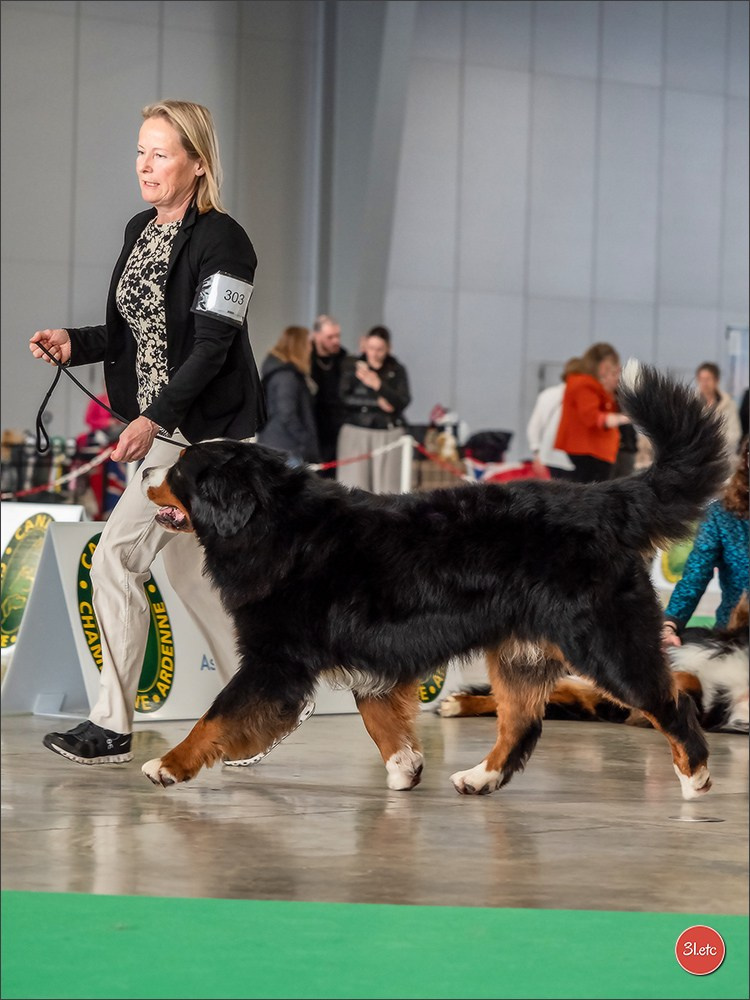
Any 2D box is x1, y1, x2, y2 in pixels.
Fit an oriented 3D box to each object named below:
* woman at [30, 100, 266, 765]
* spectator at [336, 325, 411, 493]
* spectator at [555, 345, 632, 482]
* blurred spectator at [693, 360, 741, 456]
[{"bbox_3d":[-0.490,-0.162,10.150,0.740,1.600,0.540,1,1,-21],"label":"woman"},{"bbox_3d":[-0.026,-0.341,28.207,0.500,1.652,0.360,2,1,12],"label":"spectator"},{"bbox_3d":[1.448,-0.271,28.507,0.460,1.587,0.500,2,1,16],"label":"spectator"},{"bbox_3d":[2.675,-0.301,34.007,0.500,1.615,0.340,2,1,9],"label":"blurred spectator"}]

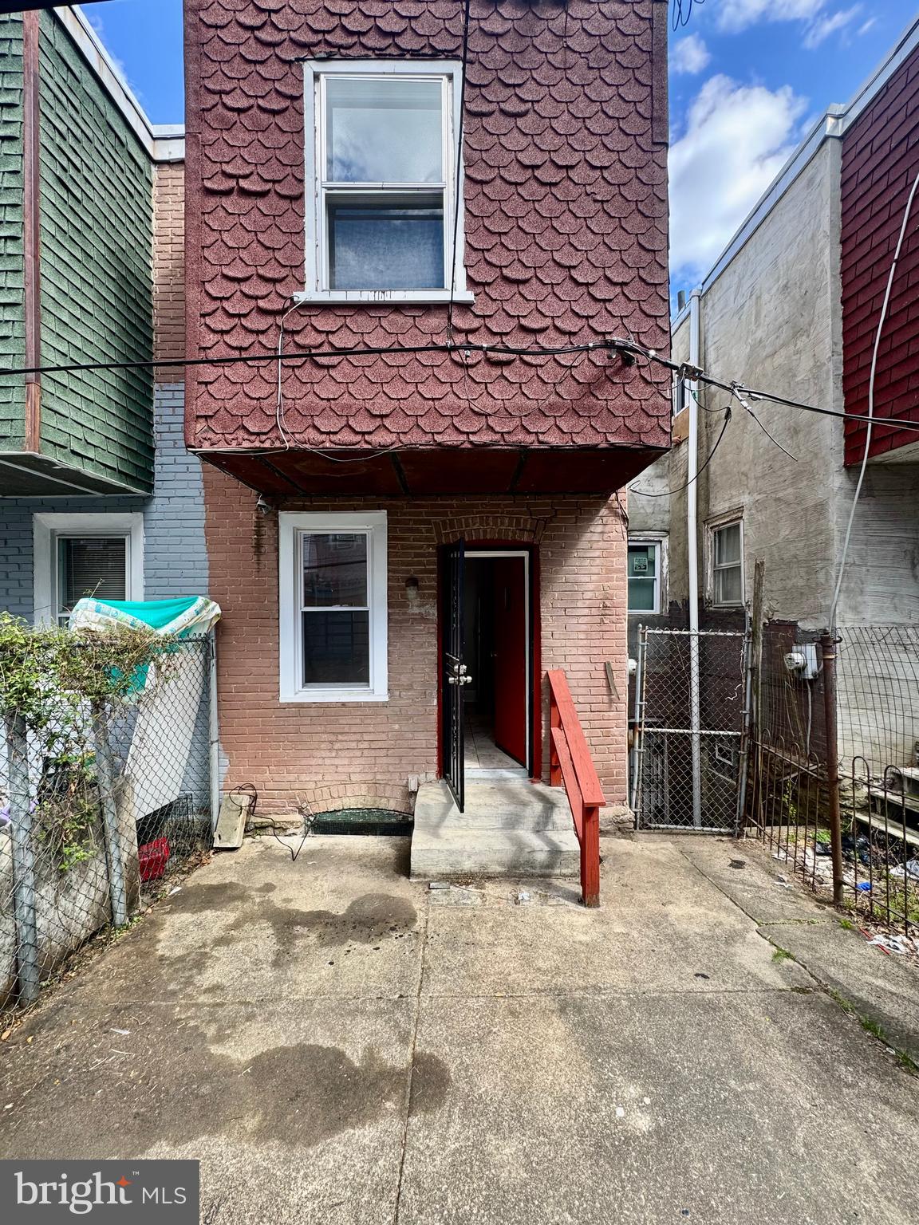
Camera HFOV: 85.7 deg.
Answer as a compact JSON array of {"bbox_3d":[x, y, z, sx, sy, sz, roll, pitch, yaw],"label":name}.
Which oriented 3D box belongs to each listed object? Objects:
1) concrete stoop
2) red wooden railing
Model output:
[{"bbox_3d":[0.272,1.703,3.950,1.250,0.425,0.770,0,0,0],"label":"concrete stoop"},{"bbox_3d":[0.860,1.217,3.767,0.155,1.400,1.130,0,0,-2],"label":"red wooden railing"}]

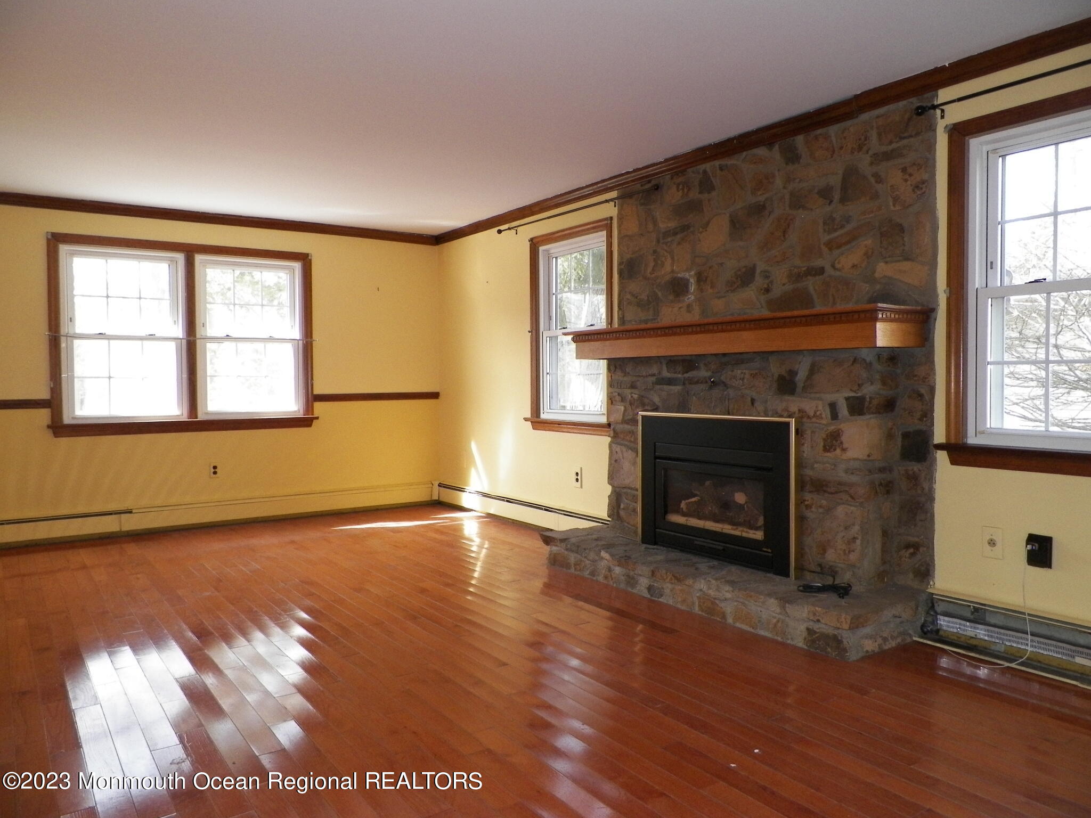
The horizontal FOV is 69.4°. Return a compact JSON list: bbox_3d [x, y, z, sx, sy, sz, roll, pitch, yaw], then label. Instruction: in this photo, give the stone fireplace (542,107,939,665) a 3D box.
[{"bbox_3d":[0.806,-0.196,3.995,0.585,2.265,2.095,-2,3,-35],"label":"stone fireplace"}]

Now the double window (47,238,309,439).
[{"bbox_3d":[-2.619,-0.528,5.859,1.839,1.387,0.080,-2,3,-35],"label":"double window"}]

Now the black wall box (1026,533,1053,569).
[{"bbox_3d":[1.865,0.539,2.970,0.030,0.121,0.078,-2,3,-35],"label":"black wall box"}]

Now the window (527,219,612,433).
[{"bbox_3d":[0.156,-0.529,5.401,0.080,1.375,0.995,-2,3,-35],"label":"window"}]

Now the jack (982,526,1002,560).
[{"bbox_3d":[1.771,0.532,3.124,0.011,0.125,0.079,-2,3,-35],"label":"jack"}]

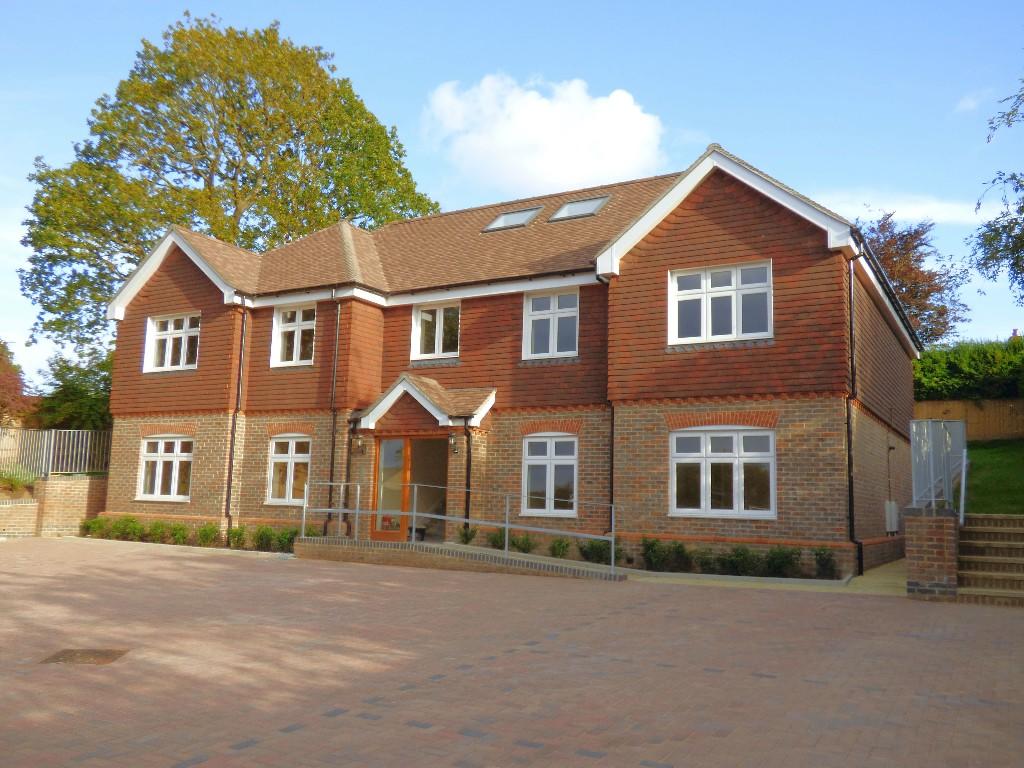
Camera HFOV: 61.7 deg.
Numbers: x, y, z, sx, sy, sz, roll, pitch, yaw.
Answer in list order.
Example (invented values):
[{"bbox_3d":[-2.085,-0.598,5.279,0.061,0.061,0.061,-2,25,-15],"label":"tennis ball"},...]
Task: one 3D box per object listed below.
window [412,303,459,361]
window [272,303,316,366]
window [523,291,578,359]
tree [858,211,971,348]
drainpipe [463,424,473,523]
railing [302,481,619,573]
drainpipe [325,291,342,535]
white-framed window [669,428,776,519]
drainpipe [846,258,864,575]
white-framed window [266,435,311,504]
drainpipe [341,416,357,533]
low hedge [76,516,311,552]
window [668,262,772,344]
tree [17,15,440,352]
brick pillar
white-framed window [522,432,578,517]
[{"bbox_3d":[-1.524,-1.080,17.553,1.211,1.176,0.150,-3,-9,30],"label":"window"},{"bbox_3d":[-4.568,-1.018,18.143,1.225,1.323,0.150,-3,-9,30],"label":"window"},{"bbox_3d":[0.754,-1.117,16.280,1.200,1.310,0.130,-3,-9,30],"label":"window"},{"bbox_3d":[15.200,-1.750,35.000,7.200,10.300,7.200,-3,-9,30],"label":"tree"},{"bbox_3d":[-0.810,1.675,15.881,0.090,1.935,0.090,-3,-9,30],"label":"drainpipe"},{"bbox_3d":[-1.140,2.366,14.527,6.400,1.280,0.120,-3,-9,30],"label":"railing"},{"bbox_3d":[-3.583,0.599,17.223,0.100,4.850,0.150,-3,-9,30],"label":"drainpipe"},{"bbox_3d":[3.358,1.424,13.810,1.760,1.460,0.130,-3,-9,30],"label":"white-framed window"},{"bbox_3d":[5.146,0.437,12.974,0.130,4.750,0.100,-3,-9,30],"label":"drainpipe"},{"bbox_3d":[-4.594,1.757,17.749,1.196,1.471,0.140,-3,-9,30],"label":"white-framed window"},{"bbox_3d":[-3.207,1.815,16.965,0.130,2.360,0.110,-3,-9,30],"label":"drainpipe"},{"bbox_3d":[-6.893,3.121,18.147,6.750,0.520,0.550,-3,-9,30],"label":"low hedge"},{"bbox_3d":[3.419,-1.342,14.172,1.740,1.310,0.130,-3,-9,30],"label":"window"},{"bbox_3d":[-11.042,-5.039,35.168,15.653,19.771,14.401,4,-8,-18],"label":"tree"},{"bbox_3d":[5.062,2.032,10.307,0.540,1.040,0.550,-3,-9,30],"label":"brick pillar"},{"bbox_3d":[0.694,1.668,15.872,1.175,1.547,0.140,-3,-9,30],"label":"white-framed window"}]

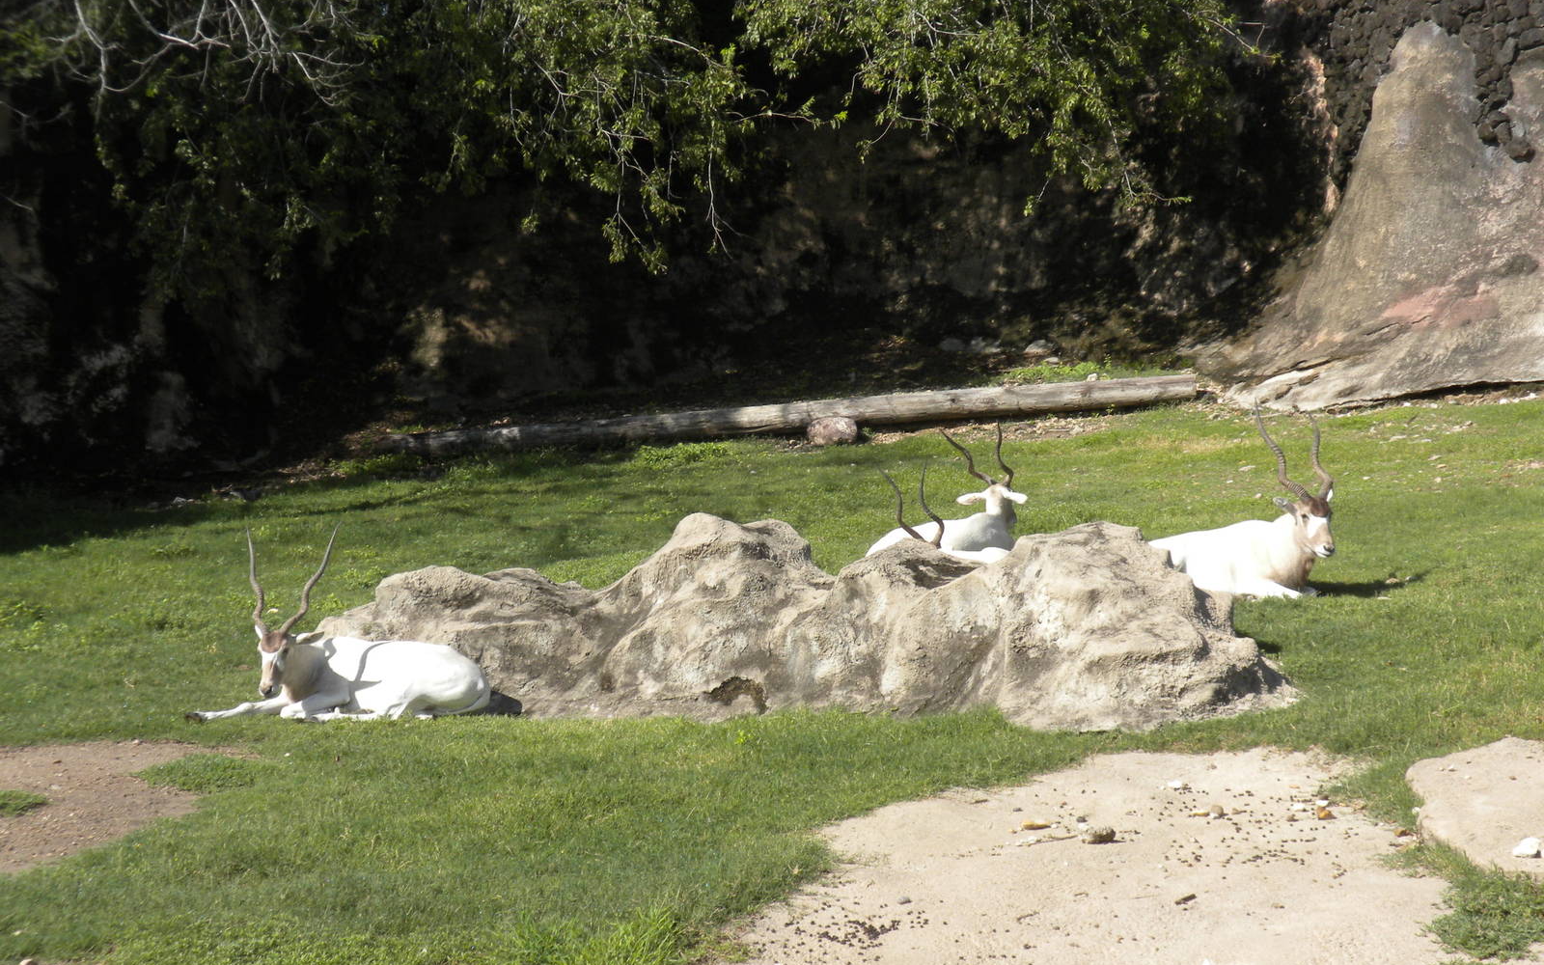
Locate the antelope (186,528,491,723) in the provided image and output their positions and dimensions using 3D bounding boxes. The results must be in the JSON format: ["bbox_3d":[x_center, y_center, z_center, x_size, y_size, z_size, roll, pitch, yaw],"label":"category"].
[{"bbox_3d":[-2.566,0.846,19.000,1.720,1.100,0.650,-3,10,-15],"label":"antelope"}]

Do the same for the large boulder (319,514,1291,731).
[{"bbox_3d":[0.200,0.740,19.750,5.950,1.080,2.200,0,10,0],"label":"large boulder"}]

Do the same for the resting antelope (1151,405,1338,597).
[{"bbox_3d":[3.074,0.149,21.400,1.400,1.200,0.600,4,11,20],"label":"resting antelope"}]

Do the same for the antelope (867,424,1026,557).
[{"bbox_3d":[1.183,0.135,21.800,1.280,1.020,0.600,-8,13,-39],"label":"antelope"}]

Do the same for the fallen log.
[{"bbox_3d":[0.241,-0.552,26.400,6.926,0.250,0.250,-4,11,-13],"label":"fallen log"}]

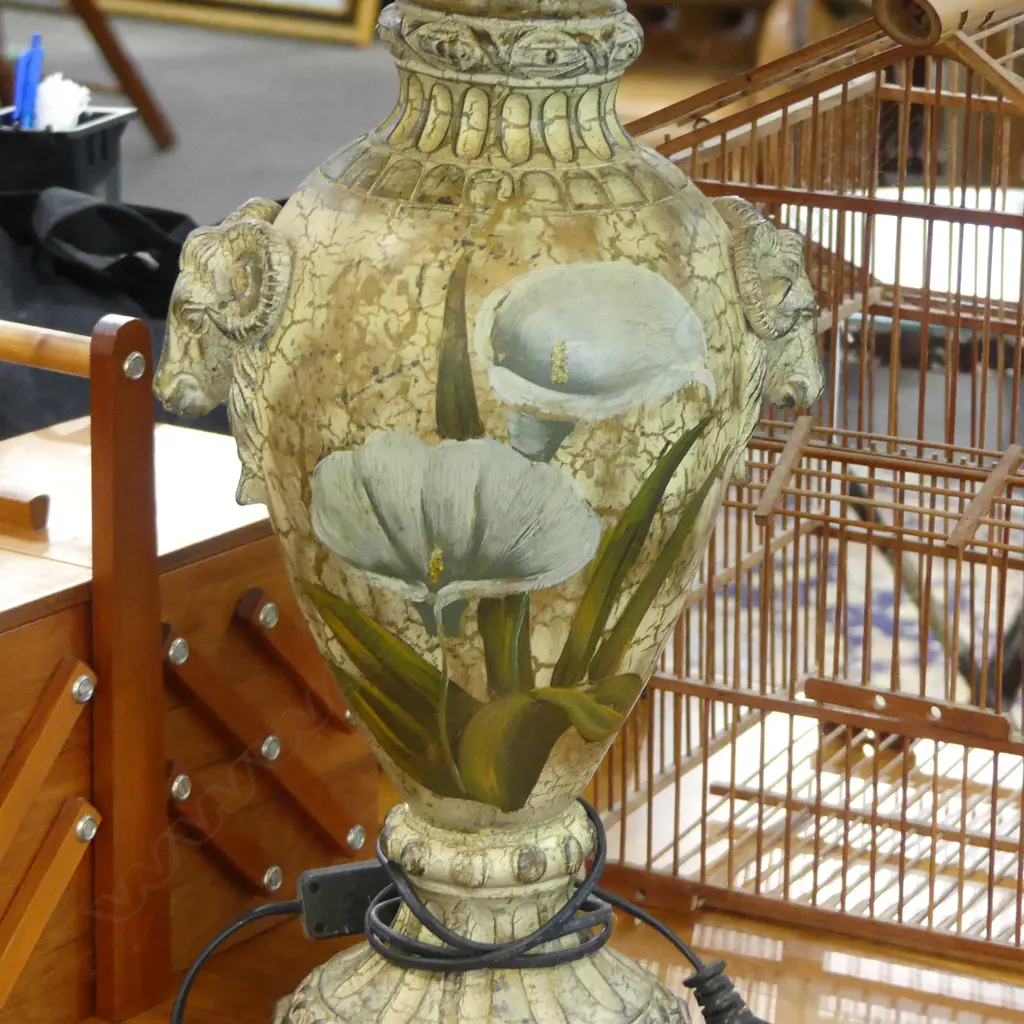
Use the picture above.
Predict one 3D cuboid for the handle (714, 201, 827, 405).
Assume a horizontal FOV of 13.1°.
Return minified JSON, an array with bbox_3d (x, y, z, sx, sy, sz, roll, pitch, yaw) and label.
[{"bbox_3d":[0.106,-0.089,1.877,0.048,0.087,0.049,-5,17,-19],"label":"handle"}]

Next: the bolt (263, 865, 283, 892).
[{"bbox_3d":[-0.112,0.172,2.092,0.003,0.011,0.011,12,19,34],"label":"bolt"}]

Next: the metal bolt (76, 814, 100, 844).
[{"bbox_3d":[-0.188,0.140,1.973,0.003,0.011,0.011,12,19,34],"label":"metal bolt"}]

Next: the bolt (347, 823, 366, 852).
[{"bbox_3d":[-0.075,0.156,2.142,0.003,0.011,0.011,12,19,34],"label":"bolt"}]

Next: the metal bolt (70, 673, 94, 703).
[{"bbox_3d":[-0.188,0.077,1.952,0.003,0.011,0.011,12,19,34],"label":"metal bolt"}]

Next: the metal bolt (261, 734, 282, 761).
[{"bbox_3d":[-0.112,0.110,2.074,0.003,0.011,0.011,12,19,34],"label":"metal bolt"}]

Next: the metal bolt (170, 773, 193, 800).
[{"bbox_3d":[-0.150,0.125,2.023,0.003,0.011,0.011,12,19,34],"label":"metal bolt"}]

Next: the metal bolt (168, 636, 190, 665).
[{"bbox_3d":[-0.149,0.062,2.004,0.003,0.011,0.011,12,19,34],"label":"metal bolt"}]

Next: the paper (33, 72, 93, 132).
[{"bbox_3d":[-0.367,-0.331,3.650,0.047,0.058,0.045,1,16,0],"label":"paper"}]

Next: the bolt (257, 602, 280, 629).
[{"bbox_3d":[-0.112,0.048,2.054,0.003,0.011,0.011,12,19,34],"label":"bolt"}]

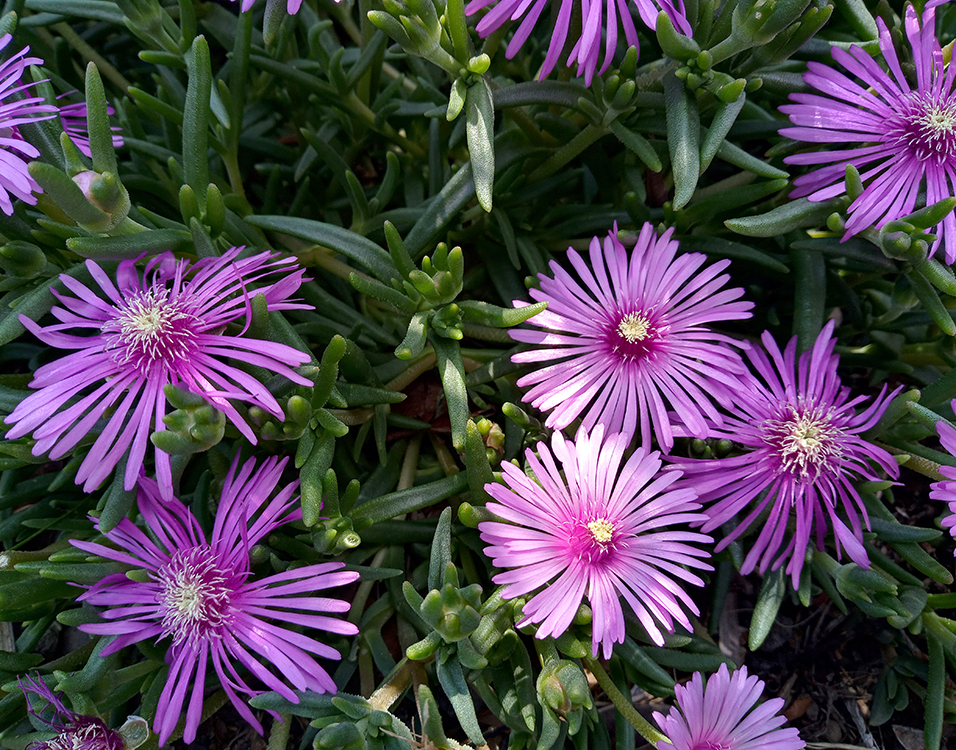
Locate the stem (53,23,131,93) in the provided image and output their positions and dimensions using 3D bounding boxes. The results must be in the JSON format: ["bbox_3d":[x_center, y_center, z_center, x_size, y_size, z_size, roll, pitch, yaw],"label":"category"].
[{"bbox_3d":[-0.119,-0.098,0.250,0.033,0.004,0.004,42,90,-11],"label":"stem"}]

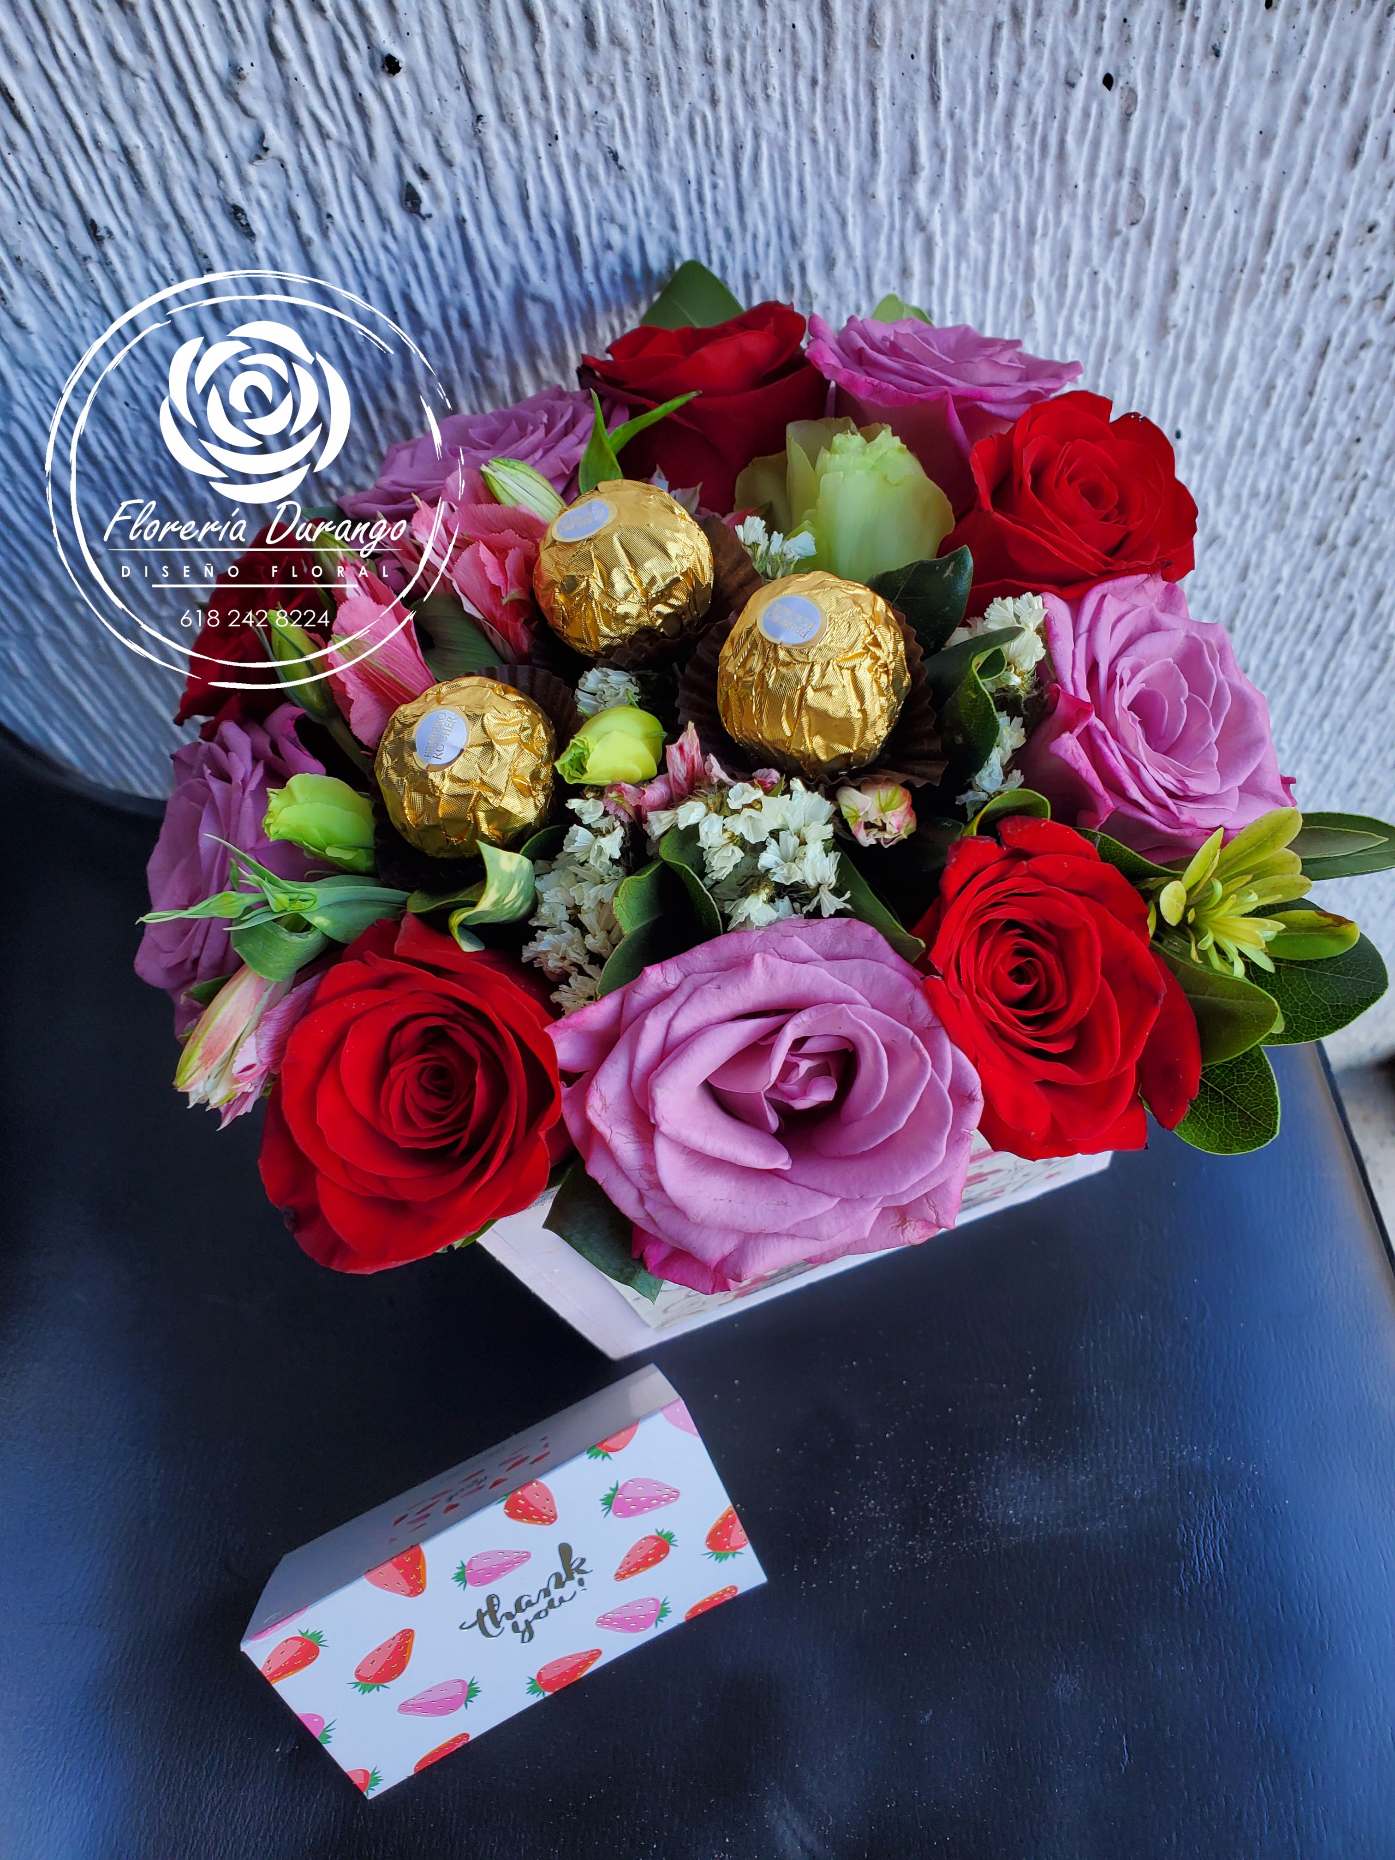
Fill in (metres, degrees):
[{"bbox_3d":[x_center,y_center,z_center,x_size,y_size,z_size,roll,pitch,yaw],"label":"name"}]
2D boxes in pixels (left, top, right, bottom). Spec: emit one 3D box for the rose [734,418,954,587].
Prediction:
[{"bbox_3d":[0.028,-0.080,0.264,0.041,0.042,0.039,1,41,-1],"label":"rose"}]

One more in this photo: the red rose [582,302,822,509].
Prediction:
[{"bbox_3d":[0.001,-0.105,0.288,0.051,0.043,0.051,-6,43,10],"label":"red rose"}]

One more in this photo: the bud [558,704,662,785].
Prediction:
[{"bbox_3d":[-0.015,-0.033,0.246,0.020,0.015,0.015,-10,66,-30],"label":"bud"}]

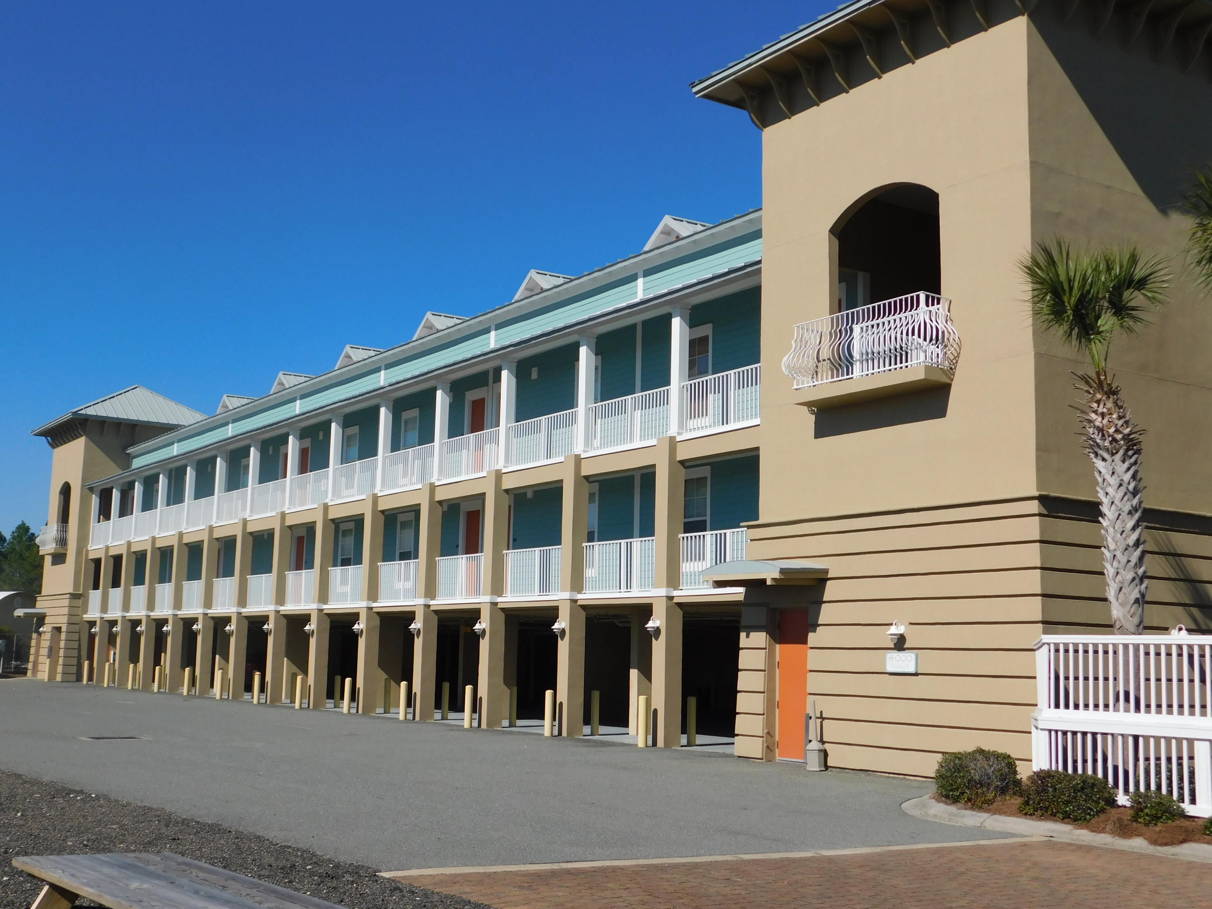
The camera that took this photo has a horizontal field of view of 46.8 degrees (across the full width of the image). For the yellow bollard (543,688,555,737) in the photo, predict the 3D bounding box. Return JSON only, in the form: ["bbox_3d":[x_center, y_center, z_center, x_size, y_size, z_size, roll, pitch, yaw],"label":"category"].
[{"bbox_3d":[-1.119,5.156,27.905,0.167,0.917,0.167,7,-10,-34],"label":"yellow bollard"}]

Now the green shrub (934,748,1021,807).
[{"bbox_3d":[4.165,3.610,15.734,0.945,0.581,0.945,1,-8,0],"label":"green shrub"}]

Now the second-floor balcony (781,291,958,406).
[{"bbox_3d":[3.900,-1.538,21.126,0.760,1.281,3.112,7,-10,-34],"label":"second-floor balcony"}]

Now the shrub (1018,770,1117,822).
[{"bbox_3d":[4.977,3.657,15.103,1.030,0.490,0.950,-1,-9,18],"label":"shrub"}]

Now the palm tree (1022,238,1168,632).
[{"bbox_3d":[6.233,0.760,17.661,1.950,7.010,1.950,-1,-9,18],"label":"palm tree"}]

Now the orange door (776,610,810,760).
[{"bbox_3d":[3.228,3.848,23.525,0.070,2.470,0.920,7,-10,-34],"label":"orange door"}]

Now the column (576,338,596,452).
[{"bbox_3d":[-0.451,-1.305,30.829,0.280,2.550,0.280,7,-10,-34],"label":"column"}]

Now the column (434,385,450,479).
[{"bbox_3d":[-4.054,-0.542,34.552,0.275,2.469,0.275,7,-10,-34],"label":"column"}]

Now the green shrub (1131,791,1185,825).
[{"bbox_3d":[5.508,3.529,14.000,0.554,0.303,0.554,7,-10,-34],"label":"green shrub"}]

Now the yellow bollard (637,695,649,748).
[{"bbox_3d":[0.700,5.033,26.350,0.165,0.950,0.165,7,-10,-34],"label":"yellow bollard"}]

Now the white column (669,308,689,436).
[{"bbox_3d":[1.486,-1.639,28.064,0.280,2.550,0.280,7,-10,-34],"label":"white column"}]

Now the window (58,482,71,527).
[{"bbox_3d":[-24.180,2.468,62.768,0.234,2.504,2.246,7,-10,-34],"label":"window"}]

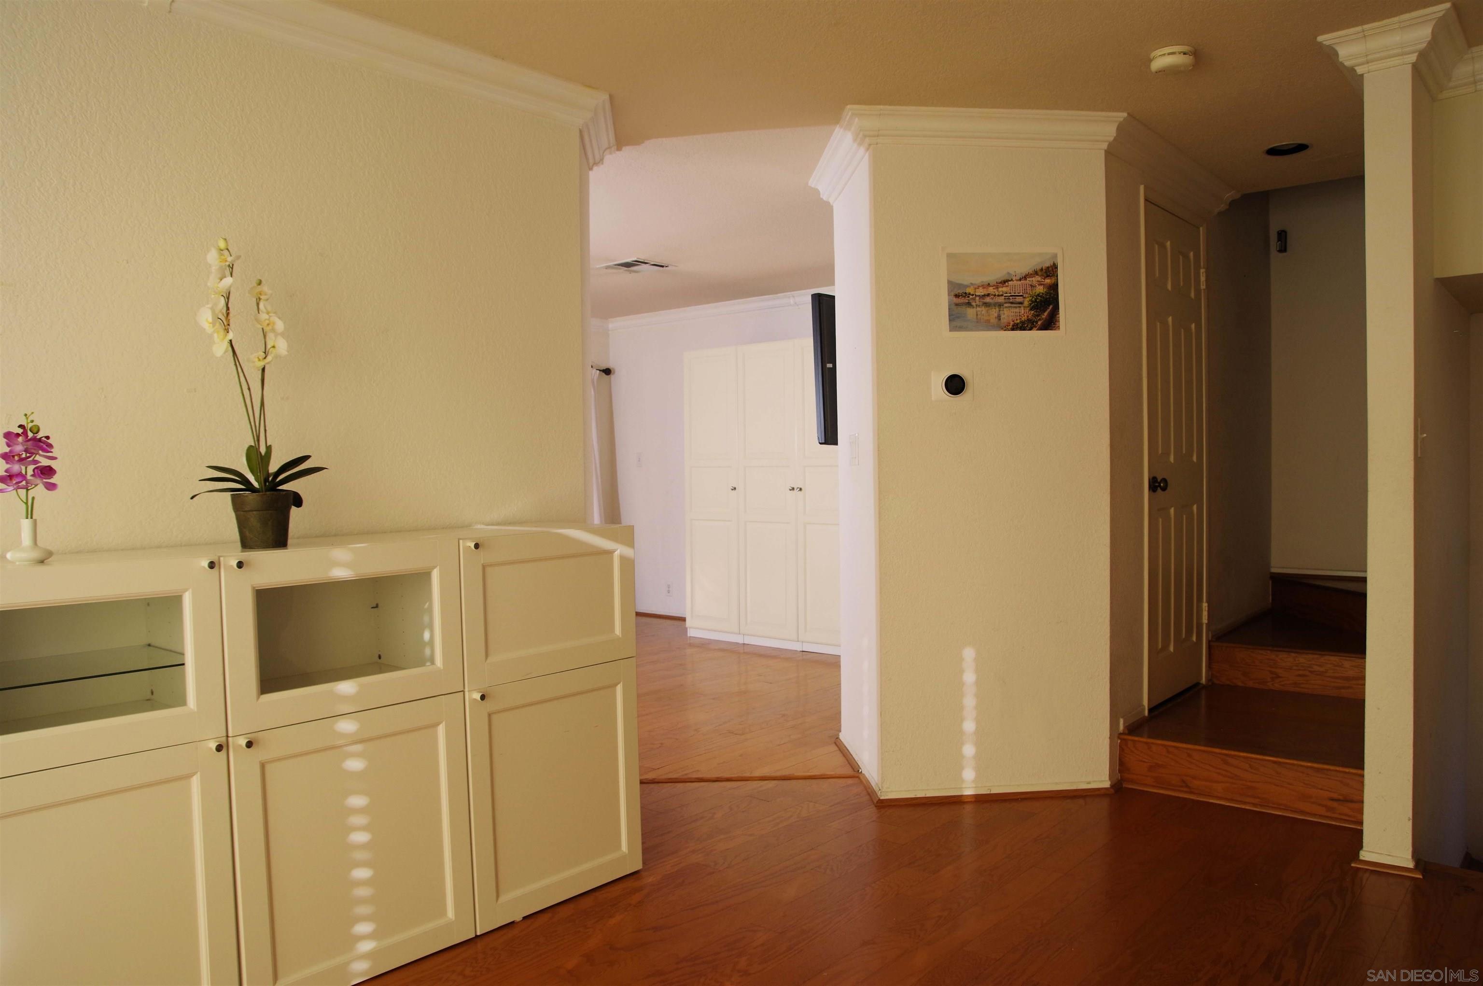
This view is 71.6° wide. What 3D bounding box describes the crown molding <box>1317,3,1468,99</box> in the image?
[{"bbox_3d":[1.965,-1.280,3.085,0.318,0.105,0.514,0,2,40],"label":"crown molding"}]

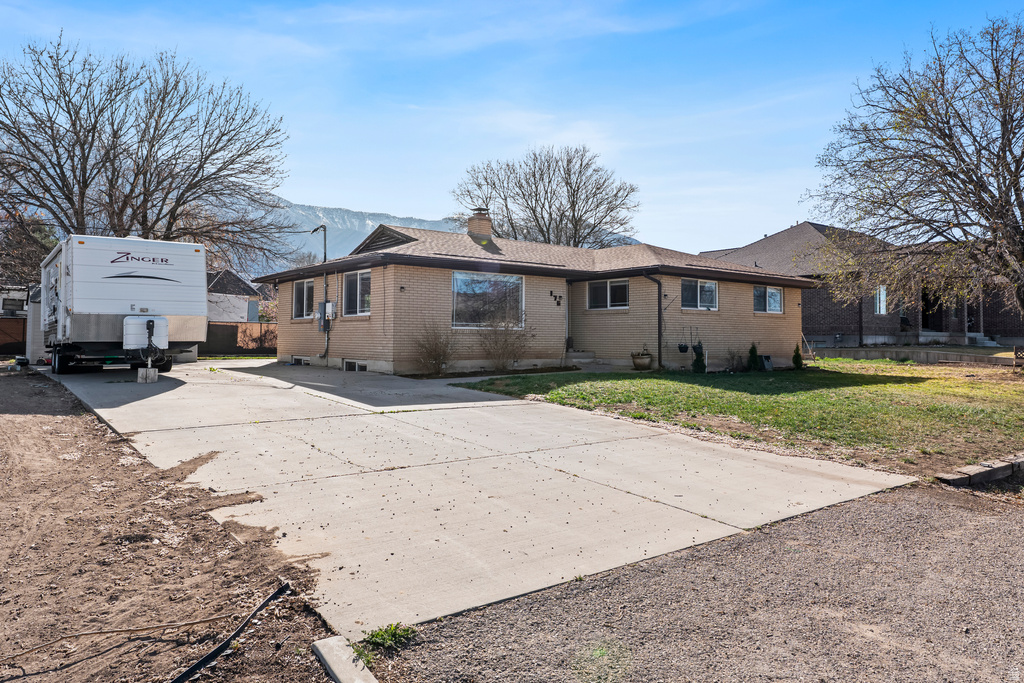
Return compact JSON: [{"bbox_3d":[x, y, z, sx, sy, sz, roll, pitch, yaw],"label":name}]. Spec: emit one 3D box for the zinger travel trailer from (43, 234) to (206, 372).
[{"bbox_3d":[-9.370,-0.837,16.185,2.570,3.170,7.900,0,0,-38],"label":"zinger travel trailer"}]

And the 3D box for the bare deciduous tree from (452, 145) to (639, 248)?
[{"bbox_3d":[1.972,-5.612,41.031,11.000,12.440,10.800,0,0,0],"label":"bare deciduous tree"}]

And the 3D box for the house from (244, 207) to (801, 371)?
[{"bbox_3d":[1.068,-1.788,22.713,15.271,5.121,11.443,0,0,-38],"label":"house"}]

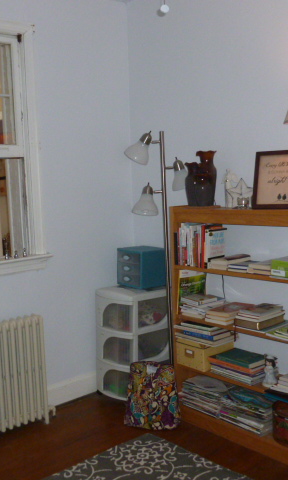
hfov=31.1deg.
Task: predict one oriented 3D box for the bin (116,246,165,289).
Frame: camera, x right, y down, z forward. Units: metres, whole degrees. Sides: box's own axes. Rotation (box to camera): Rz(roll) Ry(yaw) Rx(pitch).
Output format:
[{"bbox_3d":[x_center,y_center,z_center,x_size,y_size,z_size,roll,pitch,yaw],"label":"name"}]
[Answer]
[{"bbox_3d":[-0.013,0.175,3.343,0.205,0.229,0.251,-7,8,-37],"label":"bin"}]

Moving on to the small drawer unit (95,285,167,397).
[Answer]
[{"bbox_3d":[-0.082,0.656,3.391,0.337,0.693,0.307,-7,8,-41],"label":"small drawer unit"}]

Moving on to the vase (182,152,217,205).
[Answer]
[{"bbox_3d":[0.318,-0.335,2.839,0.175,0.295,0.130,-2,6,0],"label":"vase"}]

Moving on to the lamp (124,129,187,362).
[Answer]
[{"bbox_3d":[0.104,0.192,3.096,0.370,1.668,0.310,-2,6,0],"label":"lamp"}]

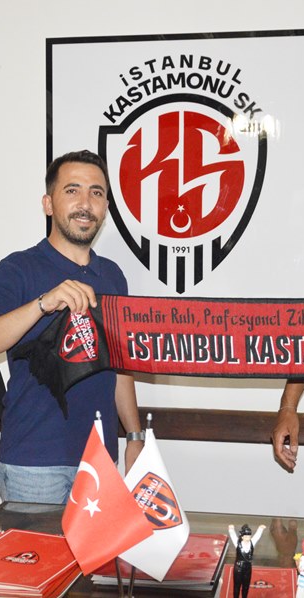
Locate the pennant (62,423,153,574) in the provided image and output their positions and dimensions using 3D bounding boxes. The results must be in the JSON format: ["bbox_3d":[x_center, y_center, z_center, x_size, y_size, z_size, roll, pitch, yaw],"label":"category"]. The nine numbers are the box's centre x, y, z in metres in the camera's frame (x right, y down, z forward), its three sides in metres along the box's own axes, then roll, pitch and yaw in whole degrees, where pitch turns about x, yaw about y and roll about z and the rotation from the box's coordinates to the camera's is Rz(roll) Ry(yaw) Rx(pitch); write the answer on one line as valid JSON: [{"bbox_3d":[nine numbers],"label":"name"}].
[{"bbox_3d":[-0.076,0.342,1.660,0.155,0.258,0.080,0,4,3],"label":"pennant"}]

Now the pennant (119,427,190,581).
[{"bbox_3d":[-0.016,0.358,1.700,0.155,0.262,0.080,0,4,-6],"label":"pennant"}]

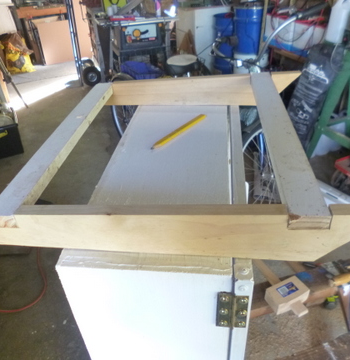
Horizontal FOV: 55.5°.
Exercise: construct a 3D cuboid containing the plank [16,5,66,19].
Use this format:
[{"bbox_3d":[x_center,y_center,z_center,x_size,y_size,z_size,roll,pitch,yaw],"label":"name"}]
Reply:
[{"bbox_3d":[-2.148,-2.797,5.516,0.850,0.120,0.040,-15,36,-14],"label":"plank"}]

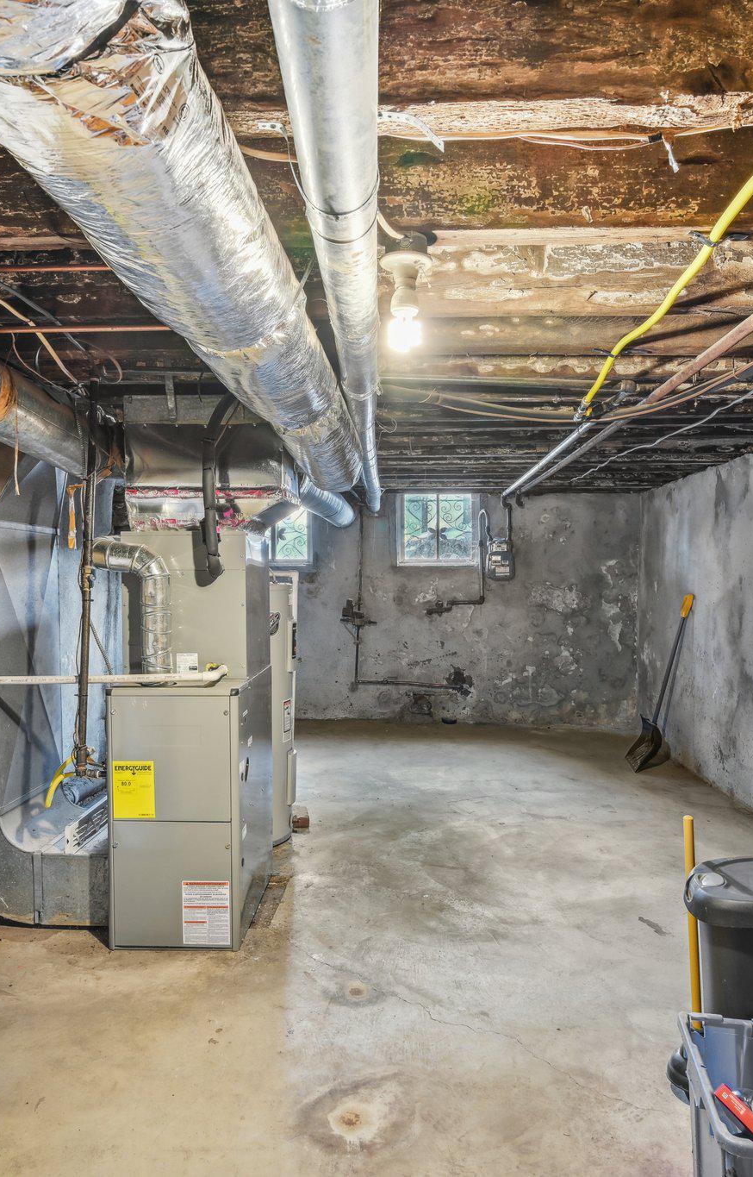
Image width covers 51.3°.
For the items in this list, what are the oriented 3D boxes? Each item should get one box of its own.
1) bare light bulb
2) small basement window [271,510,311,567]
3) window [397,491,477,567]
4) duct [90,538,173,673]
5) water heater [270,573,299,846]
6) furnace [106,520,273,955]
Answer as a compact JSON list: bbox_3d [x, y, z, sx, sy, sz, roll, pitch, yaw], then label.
[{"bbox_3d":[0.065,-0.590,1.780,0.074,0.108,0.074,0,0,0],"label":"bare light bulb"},{"bbox_3d":[-0.900,-0.517,6.850,0.690,0.650,0.100,0,0,0],"label":"small basement window"},{"bbox_3d":[0.535,-0.517,6.850,0.700,0.650,0.100,0,0,0],"label":"window"},{"bbox_3d":[-0.877,0.065,2.800,0.290,0.490,0.130,0,0,0],"label":"duct"},{"bbox_3d":[-0.685,0.570,3.830,0.570,1.270,0.560,0,0,0],"label":"water heater"},{"bbox_3d":[-0.664,0.500,2.965,0.445,1.400,0.720,0,0,-1],"label":"furnace"}]

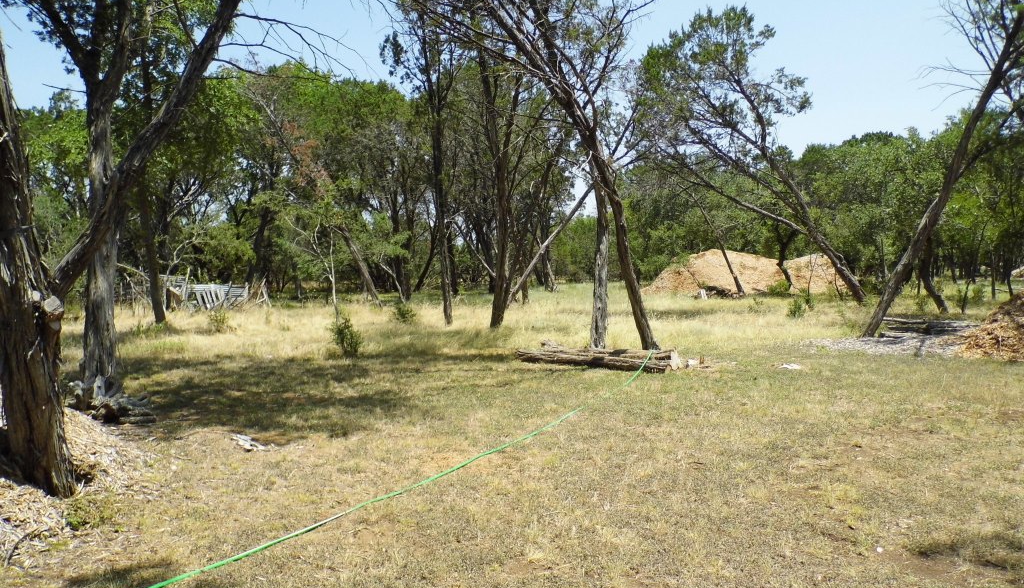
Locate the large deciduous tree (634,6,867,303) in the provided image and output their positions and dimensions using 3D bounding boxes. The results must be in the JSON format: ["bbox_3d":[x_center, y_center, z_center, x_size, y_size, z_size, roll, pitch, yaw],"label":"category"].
[{"bbox_3d":[8.063,-4.699,25.000,7.840,10.040,6.000,0,3,0],"label":"large deciduous tree"}]

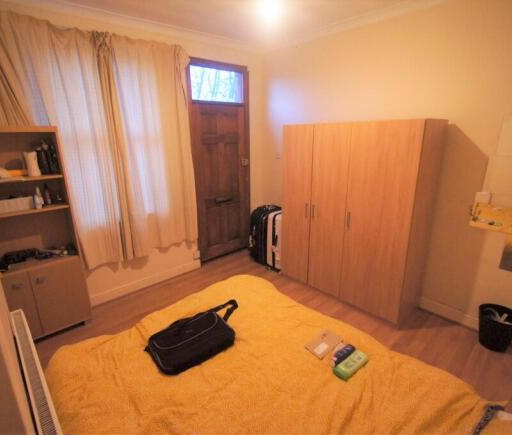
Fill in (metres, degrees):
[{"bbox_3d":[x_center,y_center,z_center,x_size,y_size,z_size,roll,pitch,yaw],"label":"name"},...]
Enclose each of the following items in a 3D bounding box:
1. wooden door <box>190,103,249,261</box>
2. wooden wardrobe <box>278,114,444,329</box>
[{"bbox_3d":[-0.460,-0.469,3.910,0.877,2.117,0.050,-14,20,-40],"label":"wooden door"},{"bbox_3d":[0.969,-0.041,2.894,0.494,1.778,1.437,-13,19,-39],"label":"wooden wardrobe"}]

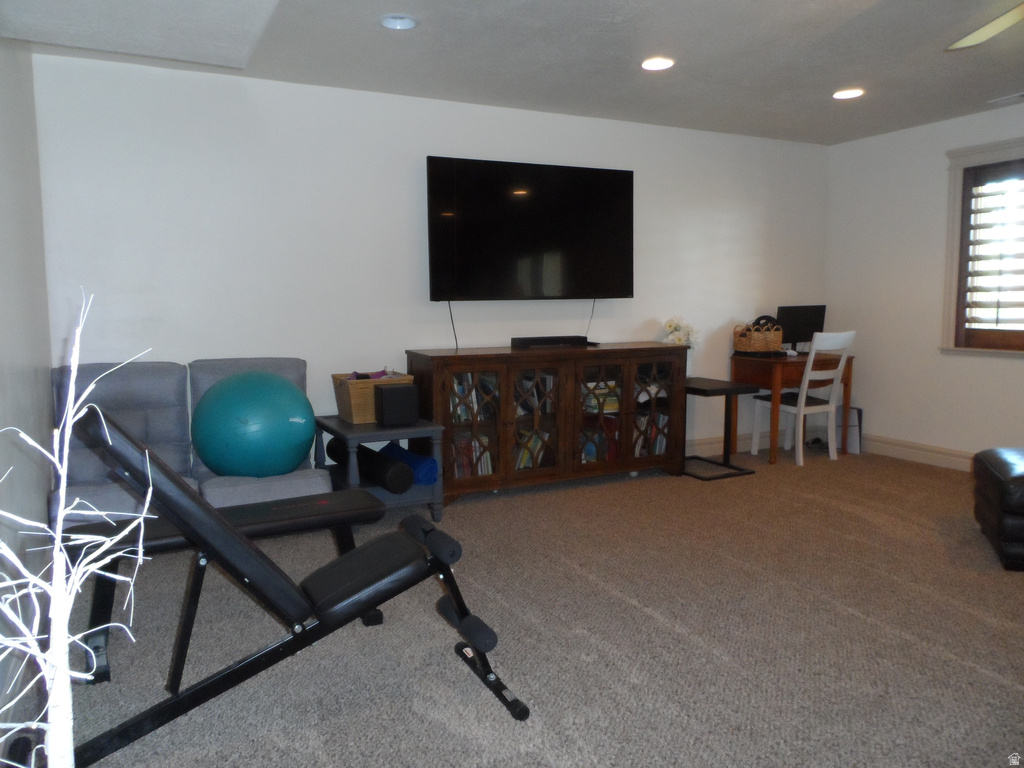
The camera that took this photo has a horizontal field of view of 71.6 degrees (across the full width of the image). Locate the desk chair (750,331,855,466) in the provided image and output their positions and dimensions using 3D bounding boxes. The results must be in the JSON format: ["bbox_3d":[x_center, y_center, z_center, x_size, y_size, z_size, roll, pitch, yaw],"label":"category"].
[{"bbox_3d":[2.174,0.090,5.351,0.430,0.960,0.590,-4,6,-29],"label":"desk chair"}]

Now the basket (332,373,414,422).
[{"bbox_3d":[-0.798,0.075,4.114,0.382,0.246,0.365,-4,7,-27],"label":"basket"}]

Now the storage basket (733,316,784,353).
[{"bbox_3d":[1.902,-0.352,5.490,0.300,0.210,0.190,-3,6,-24],"label":"storage basket"}]

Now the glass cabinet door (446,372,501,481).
[{"bbox_3d":[-0.220,0.243,4.229,0.364,0.691,0.030,-3,6,-24],"label":"glass cabinet door"}]

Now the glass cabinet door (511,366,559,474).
[{"bbox_3d":[0.150,0.233,4.397,0.363,0.690,0.030,-3,6,-24],"label":"glass cabinet door"}]

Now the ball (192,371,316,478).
[{"bbox_3d":[-1.266,0.215,3.491,0.560,0.535,0.560,-3,6,-24],"label":"ball"}]

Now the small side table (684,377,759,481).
[{"bbox_3d":[1.355,0.305,5.061,0.456,0.611,0.608,-3,6,-23],"label":"small side table"}]

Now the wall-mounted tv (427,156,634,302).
[{"bbox_3d":[0.155,-0.975,4.590,1.462,0.857,0.063,-3,7,-24],"label":"wall-mounted tv"}]

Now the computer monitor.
[{"bbox_3d":[2.228,-0.416,5.534,0.492,0.373,0.160,-3,7,-24],"label":"computer monitor"}]

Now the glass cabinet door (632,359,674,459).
[{"bbox_3d":[0.945,0.178,4.757,0.368,0.679,0.030,-3,6,-24],"label":"glass cabinet door"}]

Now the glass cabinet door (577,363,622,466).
[{"bbox_3d":[0.562,0.201,4.564,0.351,0.668,0.026,-3,7,-24],"label":"glass cabinet door"}]

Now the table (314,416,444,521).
[{"bbox_3d":[-0.752,0.473,3.999,0.519,0.524,0.724,-4,7,-28],"label":"table"}]

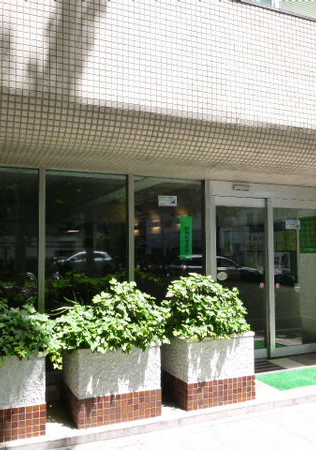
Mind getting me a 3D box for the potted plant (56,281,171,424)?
[{"bbox_3d":[-0.462,1.055,3.873,0.870,1.156,0.816,1,-4,-24],"label":"potted plant"}]

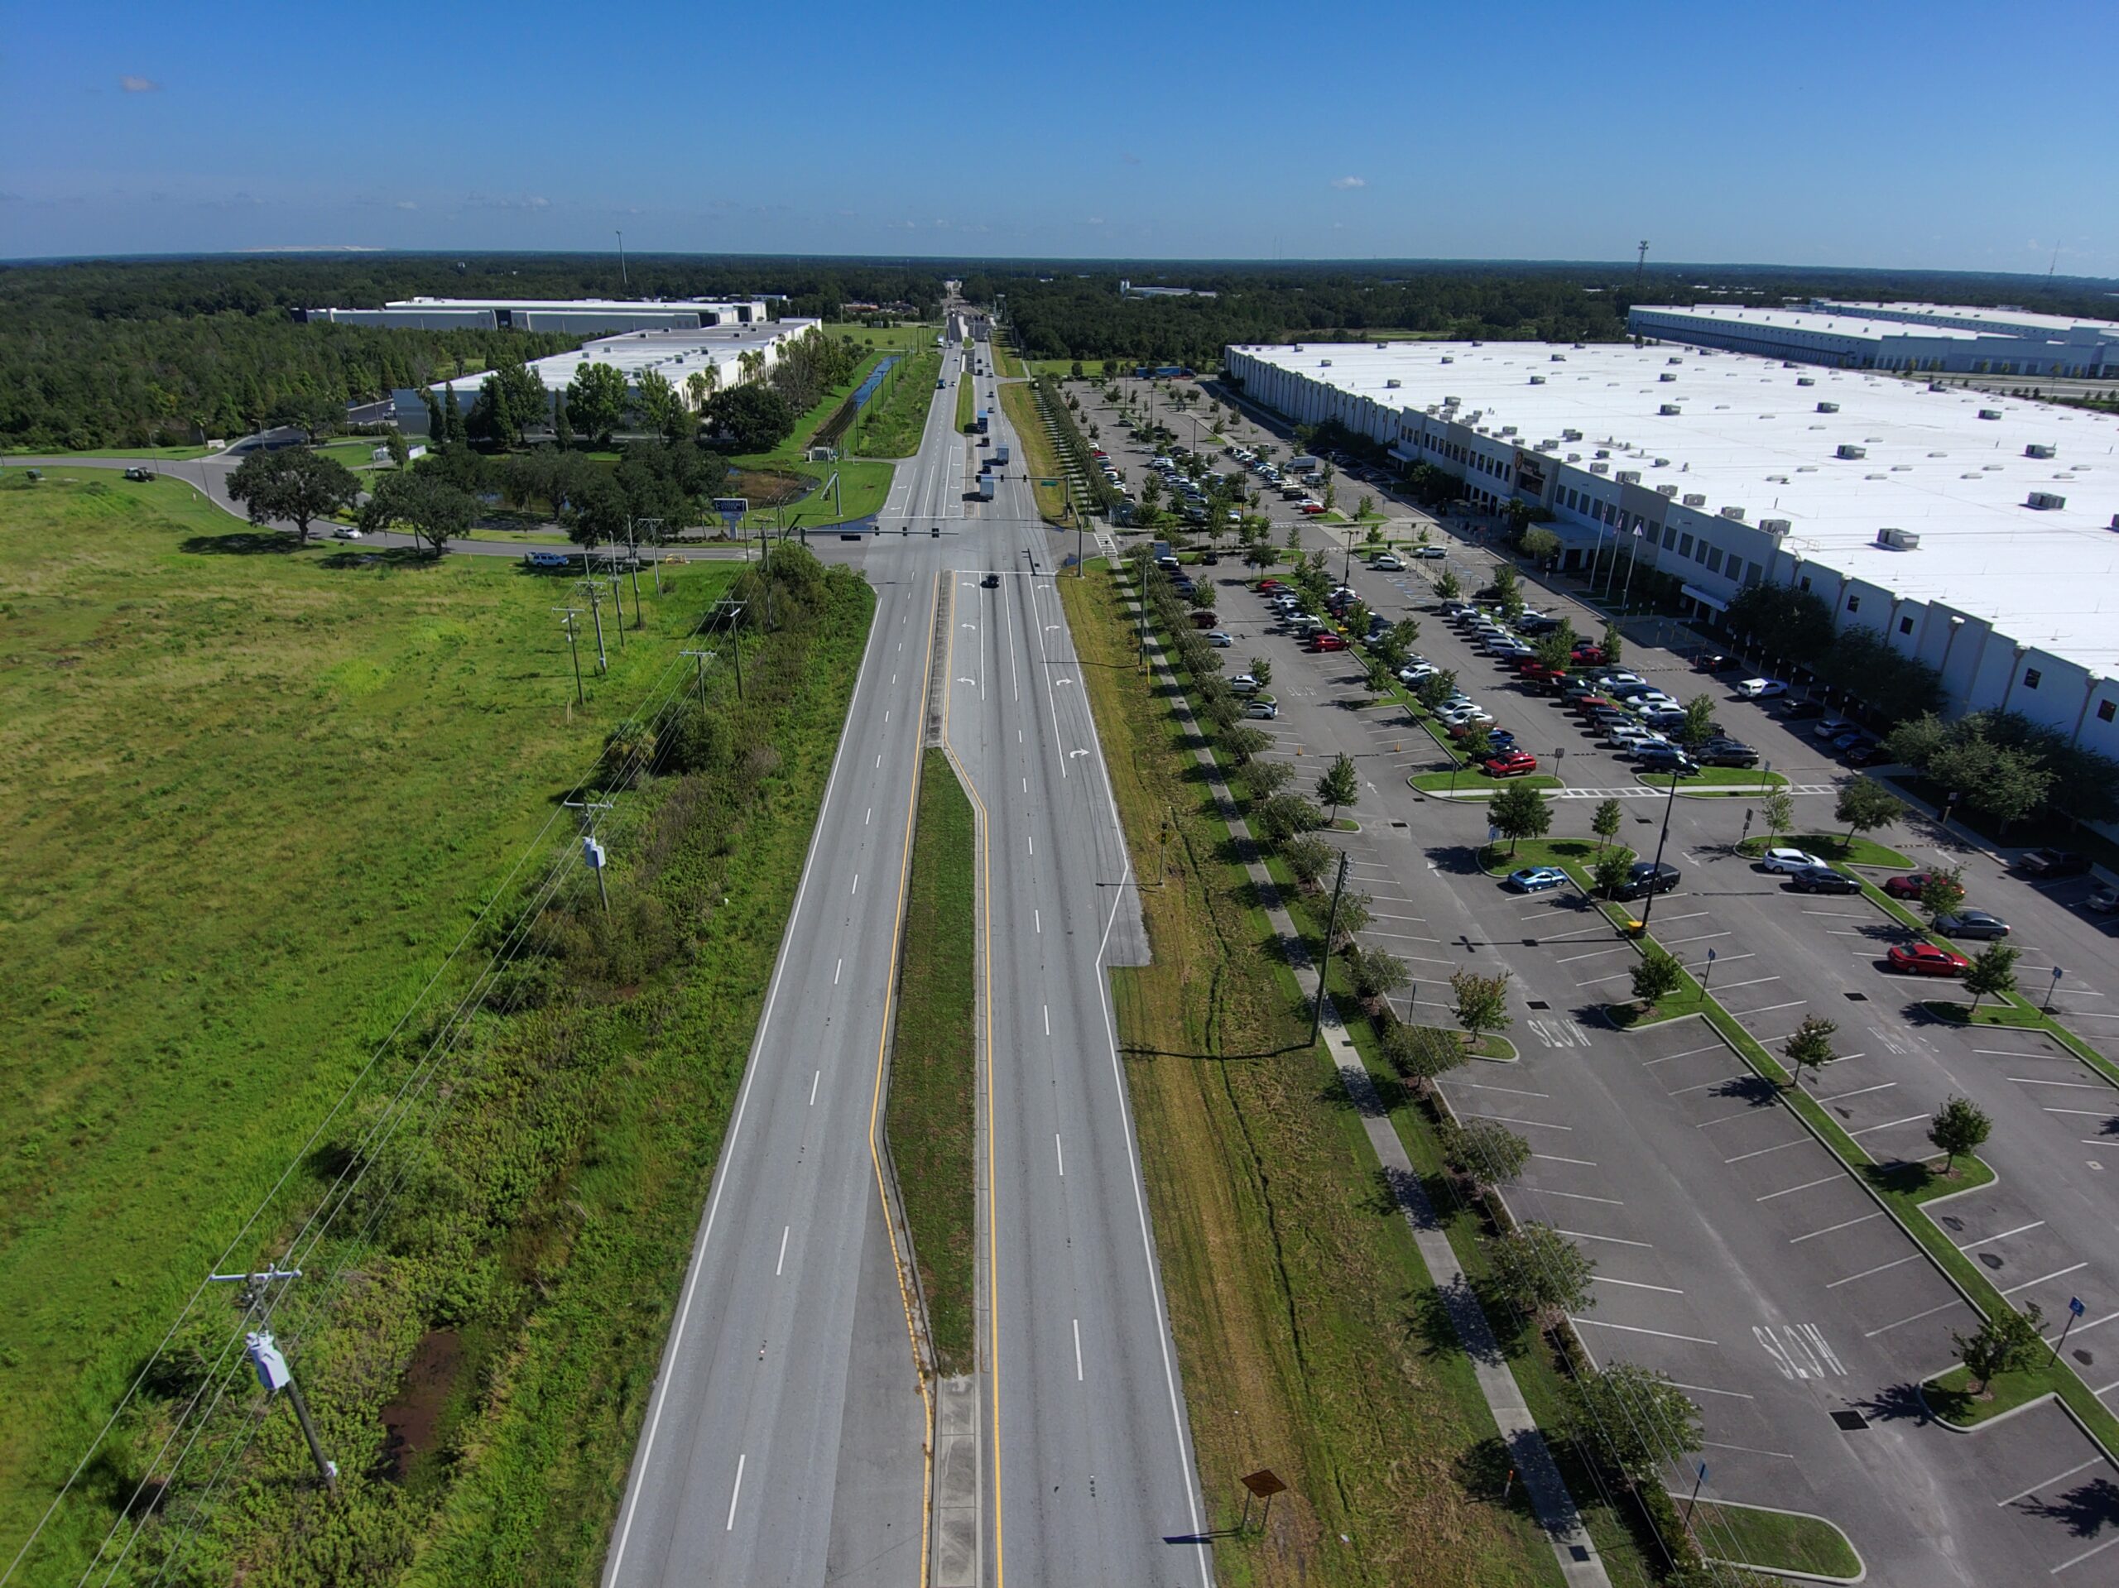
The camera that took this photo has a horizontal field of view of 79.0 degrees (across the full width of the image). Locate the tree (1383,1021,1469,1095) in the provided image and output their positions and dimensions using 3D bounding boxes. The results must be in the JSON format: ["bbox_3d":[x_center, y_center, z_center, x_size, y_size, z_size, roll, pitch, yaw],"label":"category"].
[{"bbox_3d":[19.450,14.324,68.816,4.300,3.500,4.300,-1,23,-3],"label":"tree"}]

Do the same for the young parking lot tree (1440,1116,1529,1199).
[{"bbox_3d":[20.584,17.681,61.892,4.325,3.886,4.195,10,25,20],"label":"young parking lot tree"}]

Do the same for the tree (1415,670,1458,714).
[{"bbox_3d":[36.669,-9.782,125.481,4.200,4.500,4.000,-1,23,-3],"label":"tree"}]

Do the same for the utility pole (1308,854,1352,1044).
[{"bbox_3d":[15.197,8.952,72.044,0.750,12.291,0.500,2,24,-4],"label":"utility pole"}]

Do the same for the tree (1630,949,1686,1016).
[{"bbox_3d":[35.256,11.150,76.171,3.100,3.900,3.100,-1,23,-3],"label":"tree"}]

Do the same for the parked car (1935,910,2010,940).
[{"bbox_3d":[62.123,8.768,87.438,4.650,1.430,1.830,5,23,10],"label":"parked car"}]

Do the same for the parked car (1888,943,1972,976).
[{"bbox_3d":[55.488,10.453,81.691,4.750,1.430,1.820,4,23,9],"label":"parked car"}]

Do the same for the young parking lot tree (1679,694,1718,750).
[{"bbox_3d":[56.666,-5.857,114.253,2.950,6.000,2.950,-1,23,-3],"label":"young parking lot tree"}]

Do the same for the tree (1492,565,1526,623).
[{"bbox_3d":[55.394,-24.393,158.101,4.082,7.062,3.959,8,24,18],"label":"tree"}]

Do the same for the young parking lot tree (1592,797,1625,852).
[{"bbox_3d":[41.570,2.360,97.185,2.500,4.000,2.400,-1,23,-3],"label":"young parking lot tree"}]

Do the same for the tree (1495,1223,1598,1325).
[{"bbox_3d":[20.155,20.214,53.454,4.200,4.400,4.100,-1,23,-3],"label":"tree"}]

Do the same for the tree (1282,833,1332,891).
[{"bbox_3d":[17.506,4.857,90.159,3.500,4.200,3.500,-1,23,-3],"label":"tree"}]

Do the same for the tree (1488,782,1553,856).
[{"bbox_3d":[34.279,1.951,95.780,4.800,5.700,4.800,-1,23,-3],"label":"tree"}]

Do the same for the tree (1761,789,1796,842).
[{"bbox_3d":[54.455,1.670,97.501,2.300,5.200,2.300,-1,23,-3],"label":"tree"}]

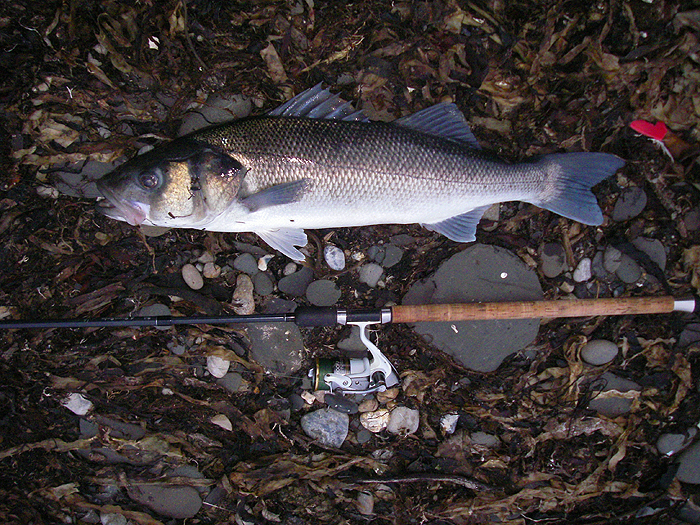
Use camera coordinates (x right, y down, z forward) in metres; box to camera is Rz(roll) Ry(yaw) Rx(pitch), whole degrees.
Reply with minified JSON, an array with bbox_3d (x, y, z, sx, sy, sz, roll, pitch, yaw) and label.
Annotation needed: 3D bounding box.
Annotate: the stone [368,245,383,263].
[{"bbox_3d":[0.034,-0.011,1.004,0.017,0.012,0.025,-29,79,-6],"label":"stone"}]

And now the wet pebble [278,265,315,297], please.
[{"bbox_3d":[-0.068,0.027,1.024,0.050,0.016,0.032,-31,80,-6],"label":"wet pebble"}]

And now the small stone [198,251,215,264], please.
[{"bbox_3d":[-0.197,-0.005,1.056,0.022,0.011,0.015,-10,78,-2],"label":"small stone"}]

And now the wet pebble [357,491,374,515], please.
[{"bbox_3d":[0.020,0.302,0.968,0.019,0.011,0.028,5,79,1],"label":"wet pebble"}]

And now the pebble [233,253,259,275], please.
[{"bbox_3d":[-0.142,0.003,1.054,0.037,0.018,0.029,29,80,6],"label":"pebble"}]

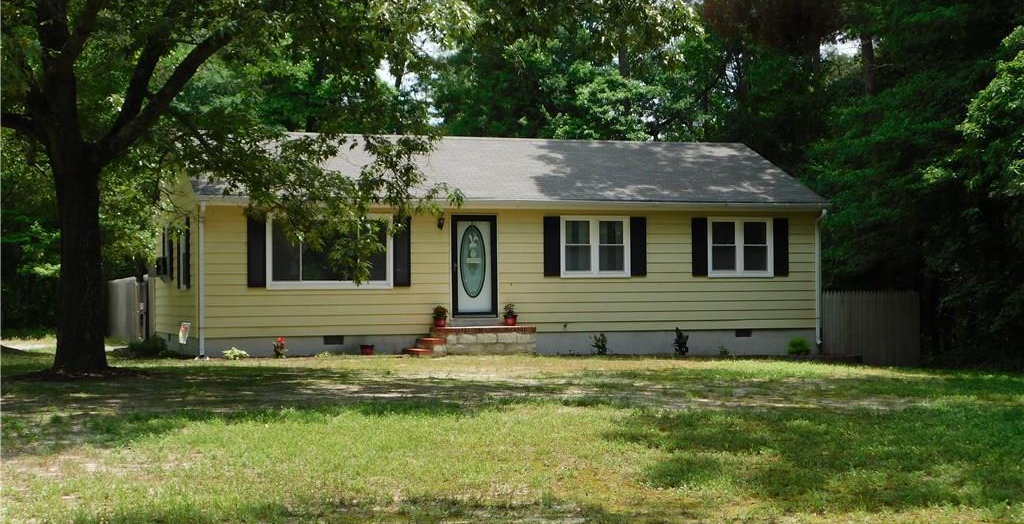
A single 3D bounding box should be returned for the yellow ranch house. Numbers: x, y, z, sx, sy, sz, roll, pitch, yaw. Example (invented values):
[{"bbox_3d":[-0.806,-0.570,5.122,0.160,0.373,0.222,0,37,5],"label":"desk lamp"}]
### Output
[{"bbox_3d":[-0.830,-0.405,34.203,13.700,4.890,8.060,0,-1,-20],"label":"yellow ranch house"}]

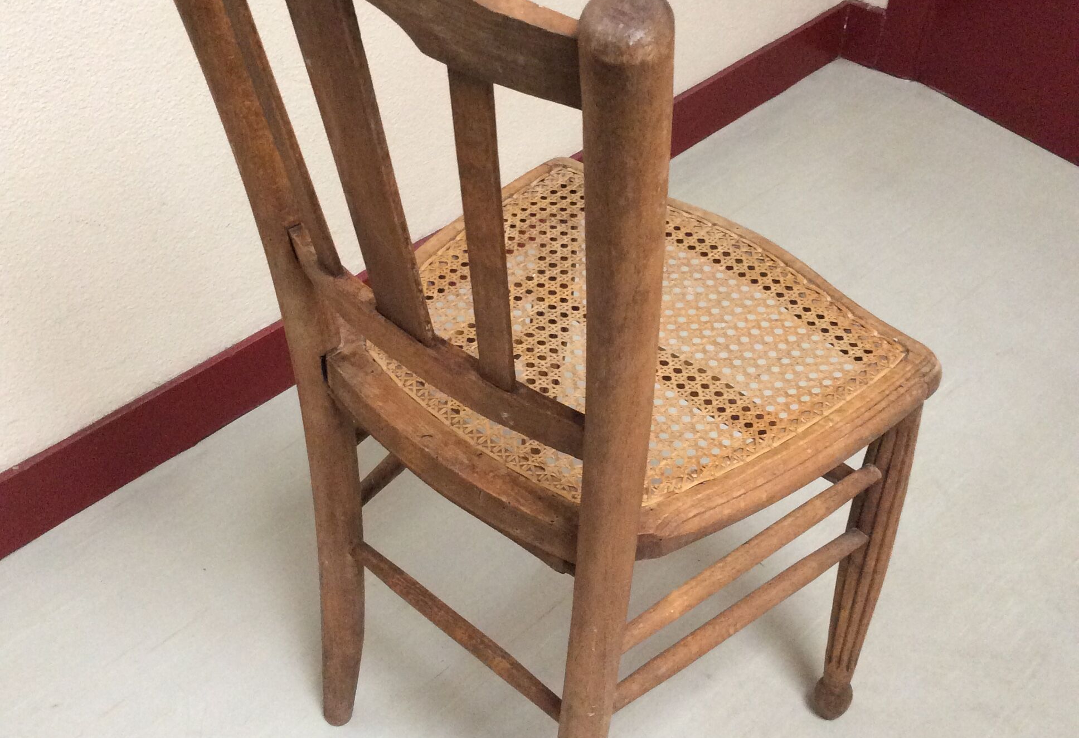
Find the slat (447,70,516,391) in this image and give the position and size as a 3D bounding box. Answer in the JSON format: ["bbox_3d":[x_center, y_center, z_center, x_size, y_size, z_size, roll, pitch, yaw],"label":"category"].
[{"bbox_3d":[-0.026,-0.061,0.671,0.027,0.236,0.007,35,63,23],"label":"slat"}]

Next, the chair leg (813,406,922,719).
[{"bbox_3d":[0.277,0.187,1.159,0.046,0.415,0.046,32,53,29],"label":"chair leg"}]

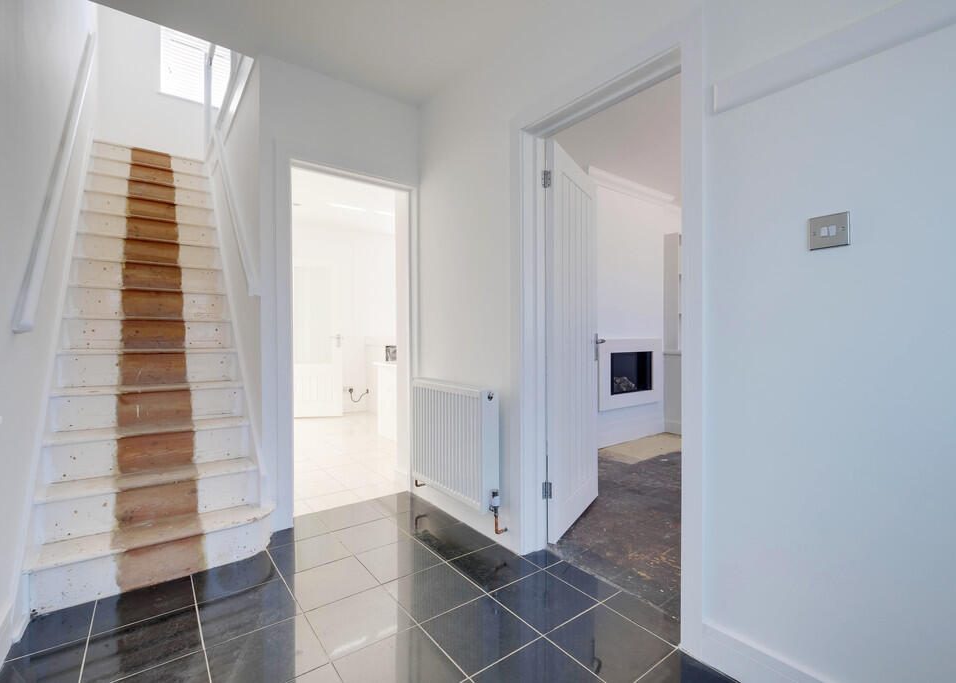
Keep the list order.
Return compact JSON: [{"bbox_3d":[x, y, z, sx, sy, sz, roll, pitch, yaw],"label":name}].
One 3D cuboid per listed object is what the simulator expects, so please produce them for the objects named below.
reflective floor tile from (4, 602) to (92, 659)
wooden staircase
[{"bbox_3d":[-1.485,1.020,1.505,0.190,0.013,0.250,0,0,-37],"label":"reflective floor tile"},{"bbox_3d":[-2.129,-0.348,2.831,0.865,2.765,2.588,0,-1,-38],"label":"wooden staircase"}]

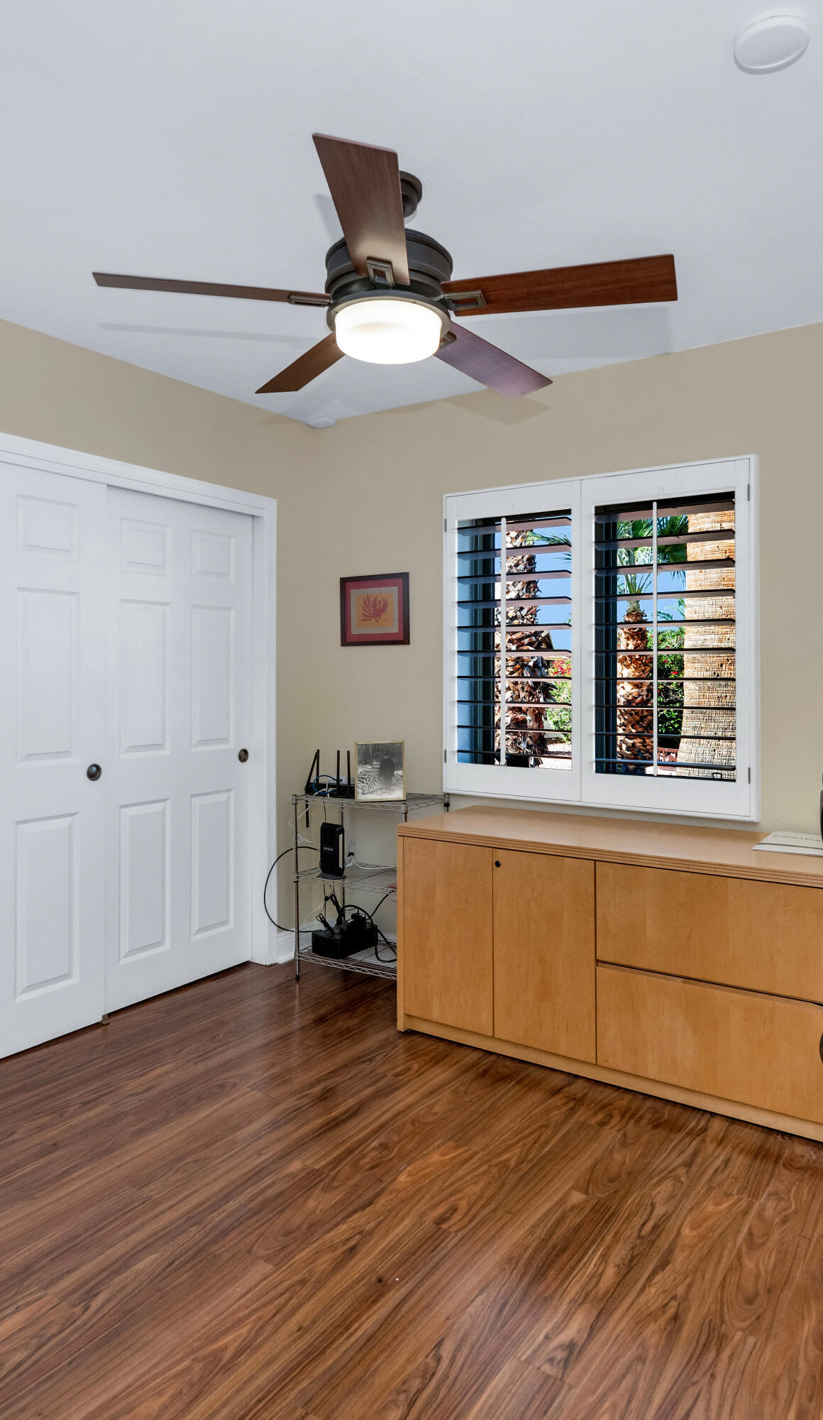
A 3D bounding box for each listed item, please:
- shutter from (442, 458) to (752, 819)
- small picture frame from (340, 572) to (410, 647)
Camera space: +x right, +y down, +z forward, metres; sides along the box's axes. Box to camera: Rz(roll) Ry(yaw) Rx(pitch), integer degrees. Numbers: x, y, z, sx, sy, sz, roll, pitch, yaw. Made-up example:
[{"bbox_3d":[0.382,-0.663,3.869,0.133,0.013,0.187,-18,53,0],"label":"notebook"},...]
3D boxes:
[{"bbox_3d":[0.649,-0.250,3.129,1.225,1.240,0.080,1,2,33],"label":"shutter"},{"bbox_3d":[-0.169,-0.438,3.650,0.360,0.310,0.025,1,2,33],"label":"small picture frame"}]

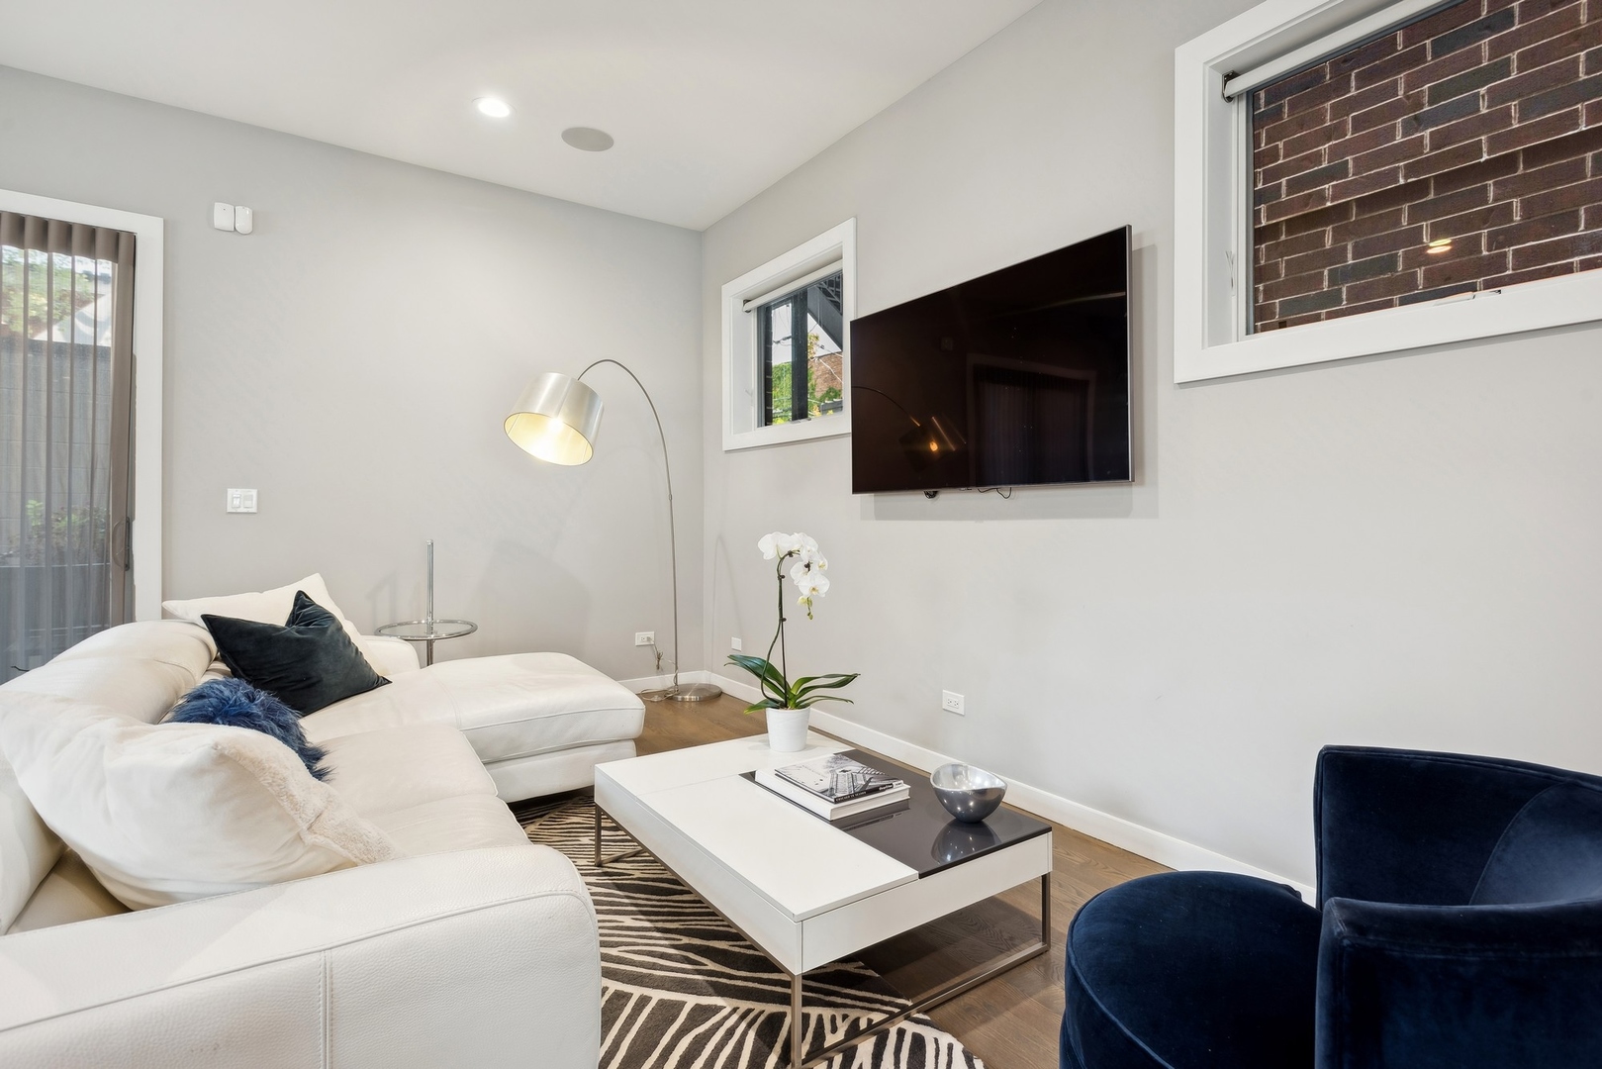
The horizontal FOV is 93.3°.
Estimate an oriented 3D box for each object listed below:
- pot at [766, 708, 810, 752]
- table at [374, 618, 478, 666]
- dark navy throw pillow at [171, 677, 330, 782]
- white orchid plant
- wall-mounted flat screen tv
[{"bbox_3d":[-0.044,0.683,2.649,0.159,0.149,0.159,0,1,0],"label":"pot"},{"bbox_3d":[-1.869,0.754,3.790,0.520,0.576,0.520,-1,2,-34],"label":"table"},{"bbox_3d":[-1.507,0.514,2.093,0.380,0.170,0.430,47,-24,-26],"label":"dark navy throw pillow"},{"bbox_3d":[-0.029,0.309,2.649,0.453,0.632,0.290,0,1,-9],"label":"white orchid plant"},{"bbox_3d":[0.653,-0.578,2.960,0.050,0.800,1.395,-1,2,-34],"label":"wall-mounted flat screen tv"}]

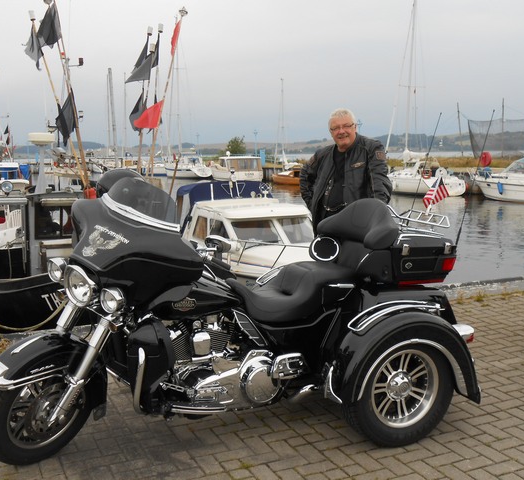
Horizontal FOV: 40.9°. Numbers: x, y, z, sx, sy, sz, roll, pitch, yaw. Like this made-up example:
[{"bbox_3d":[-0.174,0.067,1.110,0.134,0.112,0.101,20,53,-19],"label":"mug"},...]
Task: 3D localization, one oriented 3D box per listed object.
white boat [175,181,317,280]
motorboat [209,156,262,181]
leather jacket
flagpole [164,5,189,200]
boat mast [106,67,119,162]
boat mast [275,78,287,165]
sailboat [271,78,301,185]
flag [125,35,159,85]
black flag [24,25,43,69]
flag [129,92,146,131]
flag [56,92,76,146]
[{"bbox_3d":[0.001,0.068,12.403,2.400,2.200,6.600,-3,8,-22],"label":"white boat"},{"bbox_3d":[-2.724,-6.688,66.000,2.800,2.550,6.500,-4,8,-21],"label":"motorboat"},{"bbox_3d":[0.565,-0.382,4.750,0.620,0.680,0.360,1,7,18],"label":"leather jacket"},{"bbox_3d":[-1.551,-2.484,12.600,0.120,3.400,0.120,7,7,0],"label":"flagpole"},{"bbox_3d":[-9.575,-7.526,45.000,0.170,7.200,0.170,-2,7,0],"label":"boat mast"},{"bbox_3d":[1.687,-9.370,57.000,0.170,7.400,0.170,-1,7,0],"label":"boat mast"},{"bbox_3d":[2.305,-8.607,56.372,2.100,8.800,6.600,-4,8,-25],"label":"sailboat"},{"bbox_3d":[-1.801,-2.697,10.500,0.508,0.747,0.200,-2,7,-9],"label":"flag"},{"bbox_3d":[-3.252,-2.754,10.000,0.256,0.626,0.160,-3,7,-17],"label":"black flag"},{"bbox_3d":[-2.224,-2.304,12.600,0.320,0.650,0.150,0,7,6],"label":"flag"},{"bbox_3d":[-2.783,-1.715,10.000,0.285,0.769,0.180,-3,7,-15],"label":"flag"}]

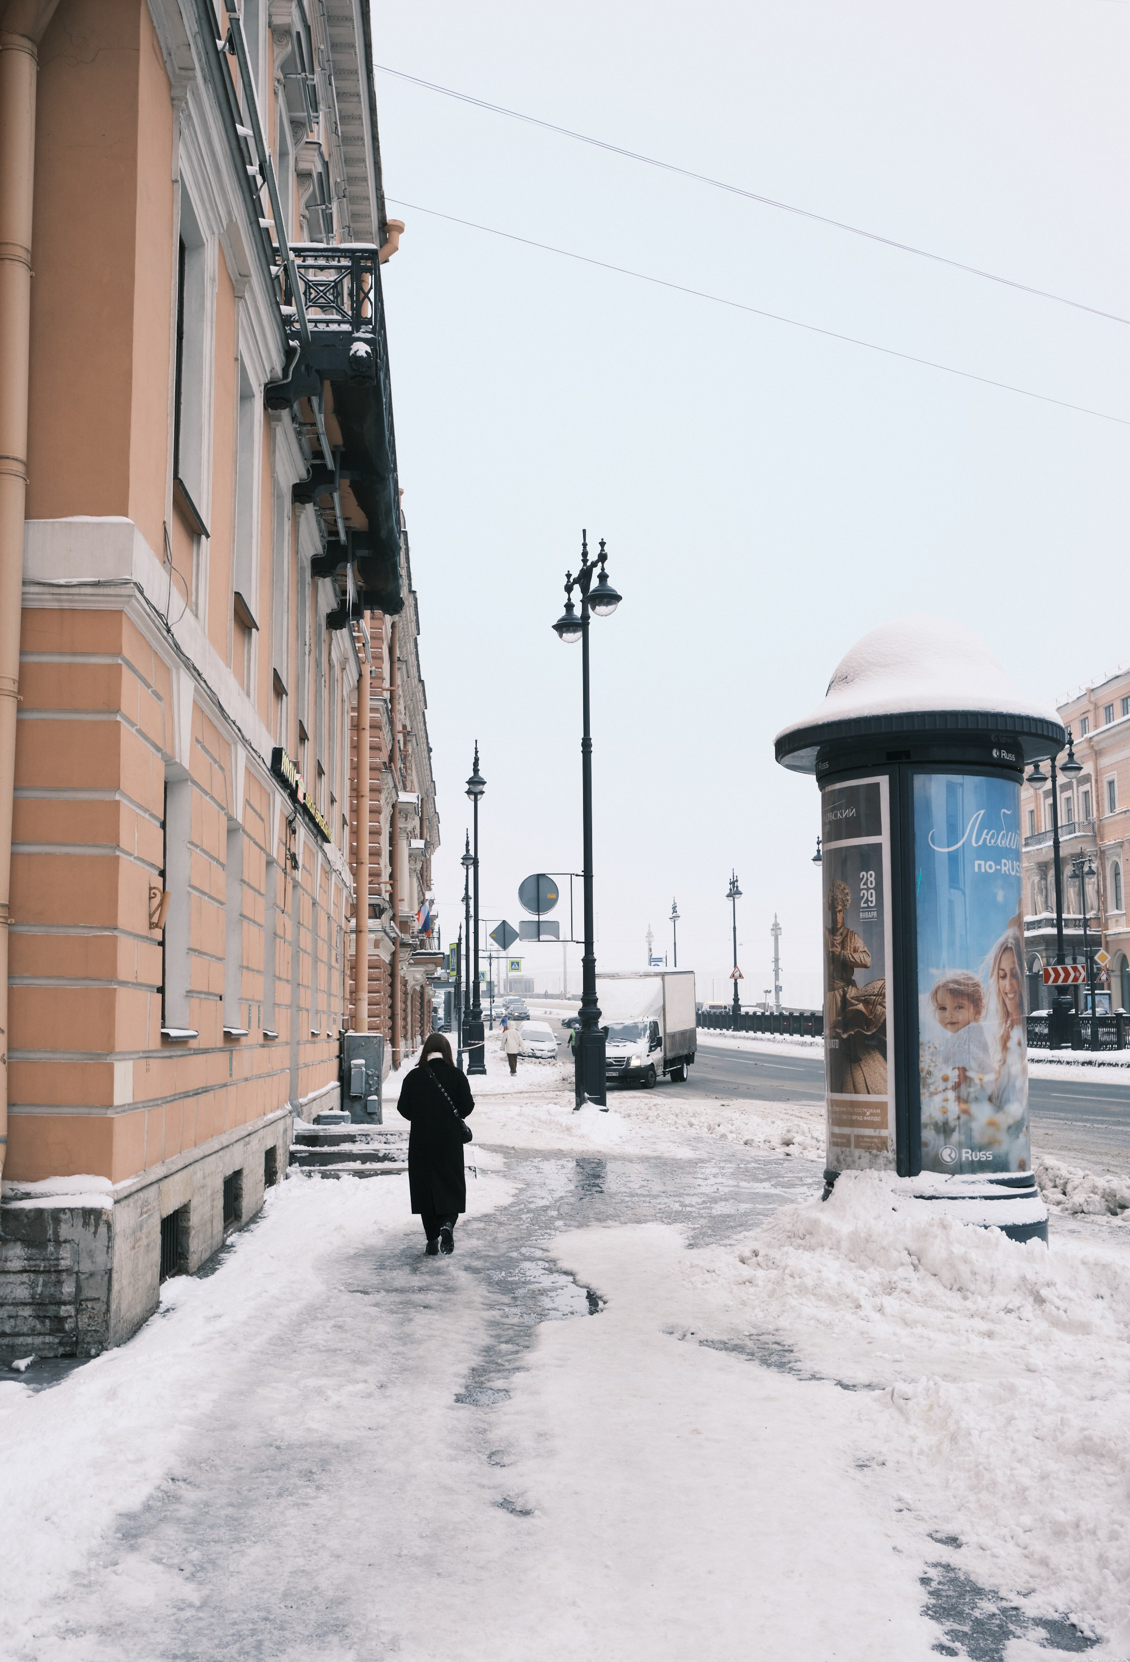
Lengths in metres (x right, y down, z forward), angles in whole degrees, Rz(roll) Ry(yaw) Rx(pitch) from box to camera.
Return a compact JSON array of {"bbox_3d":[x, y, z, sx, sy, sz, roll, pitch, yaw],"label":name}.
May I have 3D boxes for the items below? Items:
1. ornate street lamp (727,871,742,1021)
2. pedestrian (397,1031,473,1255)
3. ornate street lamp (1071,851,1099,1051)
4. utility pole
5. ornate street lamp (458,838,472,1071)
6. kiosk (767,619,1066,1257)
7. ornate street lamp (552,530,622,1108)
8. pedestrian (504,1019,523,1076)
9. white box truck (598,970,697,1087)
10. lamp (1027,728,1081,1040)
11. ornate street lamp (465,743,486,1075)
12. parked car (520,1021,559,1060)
[{"bbox_3d":[10.830,7.452,104.851,0.650,10.057,2.600,1,-7,-15],"label":"ornate street lamp"},{"bbox_3d":[-0.989,2.380,12.556,0.575,1.670,0.460,0,-7,-3],"label":"pedestrian"},{"bbox_3d":[30.667,6.428,96.901,0.700,10.970,2.850,0,-7,-5],"label":"ornate street lamp"},{"bbox_3d":[21.549,13.651,167.549,1.100,10.477,1.100,-1,-7,6],"label":"utility pole"},{"bbox_3d":[-4.631,5.276,78.329,0.700,10.820,2.850,0,-7,-4],"label":"ornate street lamp"},{"bbox_3d":[2.718,0.732,12.509,2.160,4.780,2.160,-2,-7,12],"label":"kiosk"},{"bbox_3d":[0.412,-0.265,28.838,0.650,10.291,2.700,1,-7,-16],"label":"ornate street lamp"},{"bbox_3d":[-1.666,7.012,53.145,0.600,1.720,0.420,0,-7,-3],"label":"pedestrian"},{"bbox_3d":[2.084,5.787,47.934,2.200,3.170,6.100,-3,-5,17],"label":"white box truck"},{"bbox_3d":[14.415,1.510,48.151,0.700,9.710,2.850,1,-7,-11],"label":"lamp"},{"bbox_3d":[-2.854,2.424,53.390,0.700,10.870,2.850,0,-7,-4],"label":"ornate street lamp"},{"bbox_3d":[-1.161,8.953,69.429,1.750,1.500,4.200,0,-7,-2],"label":"parked car"}]

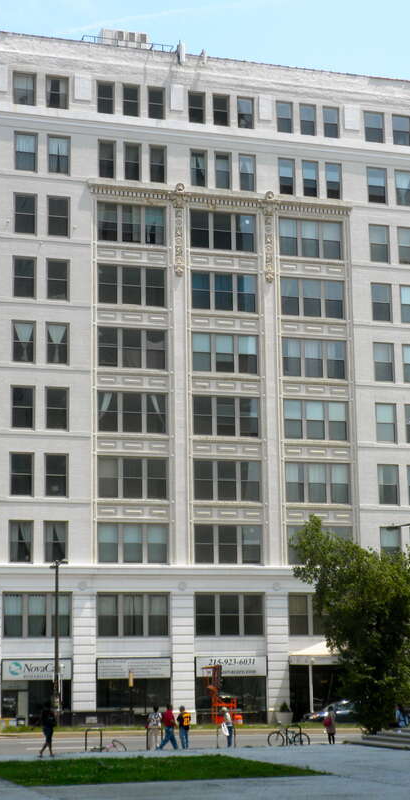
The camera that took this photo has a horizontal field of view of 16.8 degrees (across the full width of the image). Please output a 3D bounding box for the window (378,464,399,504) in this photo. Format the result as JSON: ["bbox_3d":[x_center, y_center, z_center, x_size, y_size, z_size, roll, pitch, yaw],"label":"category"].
[{"bbox_3d":[11.228,5.220,84.747,1.387,2.447,0.200,3,-12,-17],"label":"window"}]

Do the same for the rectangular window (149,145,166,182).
[{"bbox_3d":[-2.829,-14.359,84.392,1.041,2.358,0.200,3,-11,-17],"label":"rectangular window"}]

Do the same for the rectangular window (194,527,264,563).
[{"bbox_3d":[1.372,8.331,79.785,4.090,2.183,0.220,3,-12,-17],"label":"rectangular window"}]

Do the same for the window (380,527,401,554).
[{"bbox_3d":[11.782,9.344,88.027,1.450,2.480,0.250,3,-12,-17],"label":"window"}]

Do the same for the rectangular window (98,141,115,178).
[{"bbox_3d":[-5.859,-14.484,83.445,1.002,2.361,0.200,3,-11,-17],"label":"rectangular window"}]

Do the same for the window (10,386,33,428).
[{"bbox_3d":[-10.583,0.446,80.894,1.343,2.530,0.150,3,-12,-17],"label":"window"}]

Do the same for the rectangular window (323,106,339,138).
[{"bbox_3d":[7.941,-17.431,87.037,1.037,1.958,0.220,3,-12,-17],"label":"rectangular window"}]

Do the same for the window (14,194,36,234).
[{"bbox_3d":[-10.731,-11.139,83.221,1.335,2.534,0.150,3,-12,-17],"label":"window"}]

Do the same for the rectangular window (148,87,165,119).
[{"bbox_3d":[-3.010,-18.667,87.225,1.056,2.082,0.150,3,-12,-17],"label":"rectangular window"}]

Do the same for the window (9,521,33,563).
[{"bbox_3d":[-10.814,8.372,81.726,1.418,2.448,0.200,3,-11,-17],"label":"window"}]

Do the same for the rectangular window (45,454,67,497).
[{"bbox_3d":[-8.612,4.401,80.712,1.378,2.471,0.150,3,-12,-17],"label":"rectangular window"}]

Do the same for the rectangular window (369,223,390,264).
[{"bbox_3d":[11.496,-10.248,91.355,1.417,2.592,0.200,3,-12,-17],"label":"rectangular window"}]

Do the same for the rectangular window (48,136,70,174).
[{"bbox_3d":[-9.133,-15.309,86.924,1.409,2.557,0.200,3,-11,-17],"label":"rectangular window"}]

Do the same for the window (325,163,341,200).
[{"bbox_3d":[8.008,-13.622,86.294,1.028,2.270,0.220,3,-12,-17],"label":"window"}]

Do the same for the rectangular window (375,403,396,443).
[{"bbox_3d":[11.173,1.475,85.485,1.393,2.445,0.200,3,-12,-17],"label":"rectangular window"}]

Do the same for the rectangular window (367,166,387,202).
[{"bbox_3d":[11.005,-13.624,88.478,1.327,2.368,0.200,3,-12,-17],"label":"rectangular window"}]

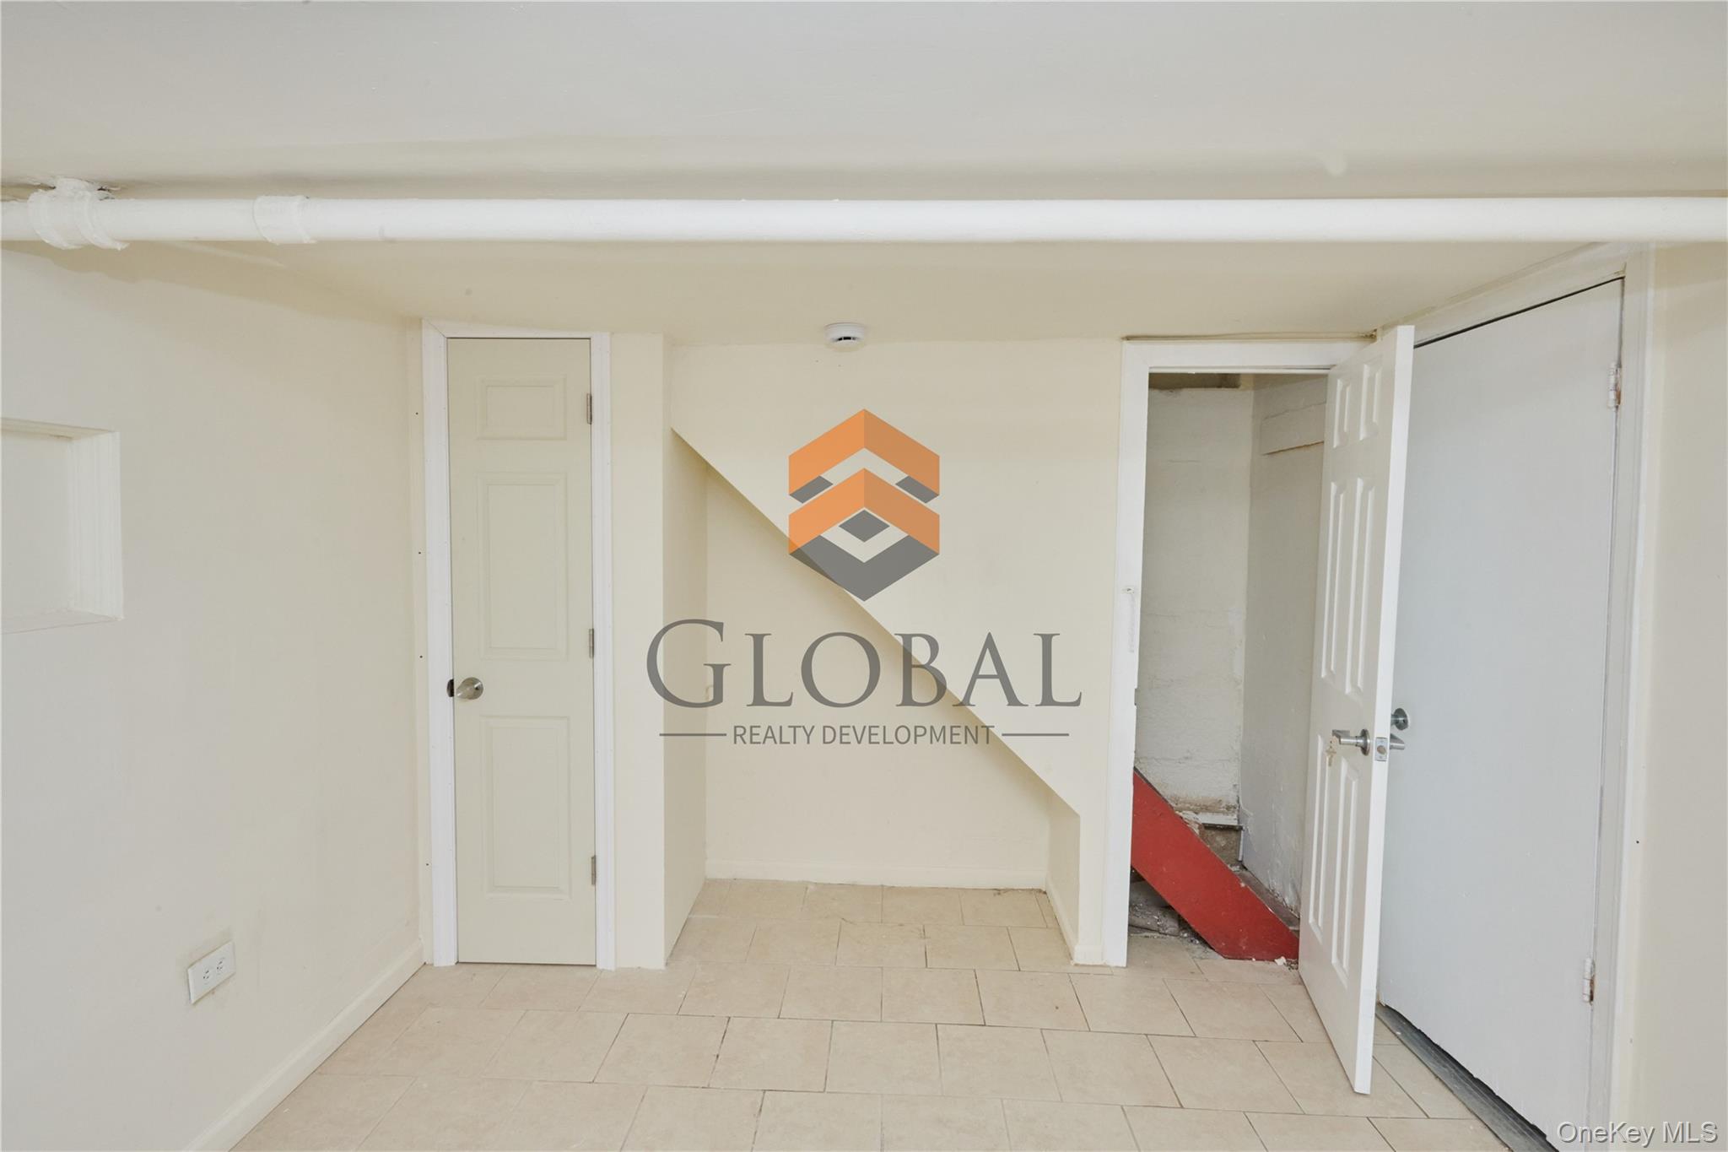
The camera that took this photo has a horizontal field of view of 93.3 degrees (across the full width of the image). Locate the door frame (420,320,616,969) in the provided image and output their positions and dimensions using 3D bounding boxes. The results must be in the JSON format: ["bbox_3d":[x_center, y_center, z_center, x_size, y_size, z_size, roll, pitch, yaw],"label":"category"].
[{"bbox_3d":[-1.093,0.239,2.658,0.600,2.085,0.120,1,3,0],"label":"door frame"}]

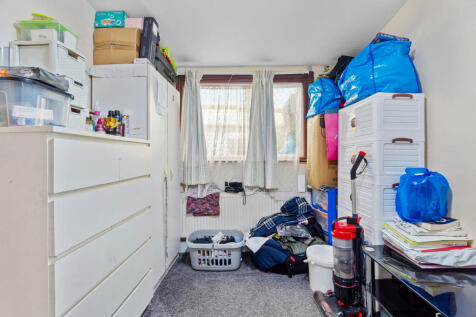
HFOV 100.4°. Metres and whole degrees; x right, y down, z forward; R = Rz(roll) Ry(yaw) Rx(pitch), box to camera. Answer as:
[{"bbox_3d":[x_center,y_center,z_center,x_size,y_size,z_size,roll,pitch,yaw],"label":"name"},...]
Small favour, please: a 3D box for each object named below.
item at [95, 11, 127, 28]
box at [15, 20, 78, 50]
[{"bbox_3d":[-1.028,-1.121,1.675,0.245,0.137,0.150,0,1,3],"label":"item"},{"bbox_3d":[-0.997,-0.622,1.040,0.225,0.120,0.130,0,1,3],"label":"box"}]

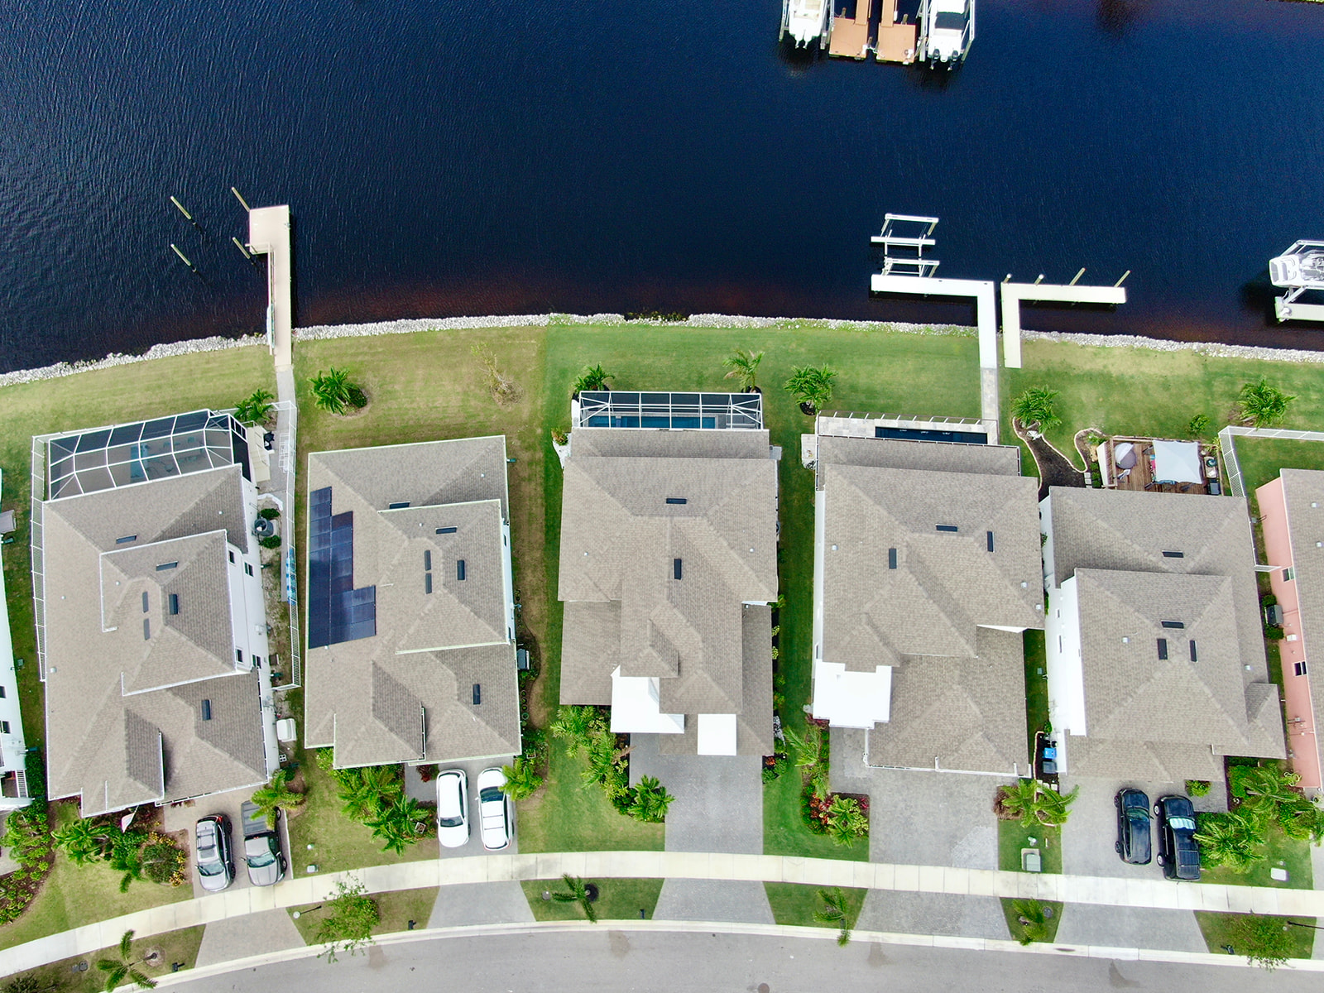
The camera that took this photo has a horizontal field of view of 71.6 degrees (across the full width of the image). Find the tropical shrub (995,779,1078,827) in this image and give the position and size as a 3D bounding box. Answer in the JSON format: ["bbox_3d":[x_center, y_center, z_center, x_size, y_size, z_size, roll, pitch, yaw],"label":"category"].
[{"bbox_3d":[23.456,19.212,57.659,4.520,3.600,2.880,0,72,0],"label":"tropical shrub"}]

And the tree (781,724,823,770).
[{"bbox_3d":[8.801,16.017,58.520,2.600,3.800,2.760,0,72,0],"label":"tree"}]

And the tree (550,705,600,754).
[{"bbox_3d":[-5.448,14.885,58.571,3.130,3.400,2.980,0,72,0],"label":"tree"}]

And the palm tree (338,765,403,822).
[{"bbox_3d":[-17.984,18.540,57.274,3.960,3.600,3.160,0,72,0],"label":"palm tree"}]

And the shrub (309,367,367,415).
[{"bbox_3d":[-23.342,-7.389,65.942,3.770,3.200,3.710,0,72,0],"label":"shrub"}]

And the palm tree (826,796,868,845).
[{"bbox_3d":[11.586,20.348,57.578,2.580,3.000,2.980,0,72,0],"label":"palm tree"}]

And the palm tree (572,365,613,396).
[{"bbox_3d":[-4.927,-8.085,66.313,2.960,3.400,2.590,0,72,0],"label":"palm tree"}]

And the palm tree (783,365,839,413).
[{"bbox_3d":[10.561,-7.555,65.891,3.830,3.400,3.460,0,72,0],"label":"palm tree"}]

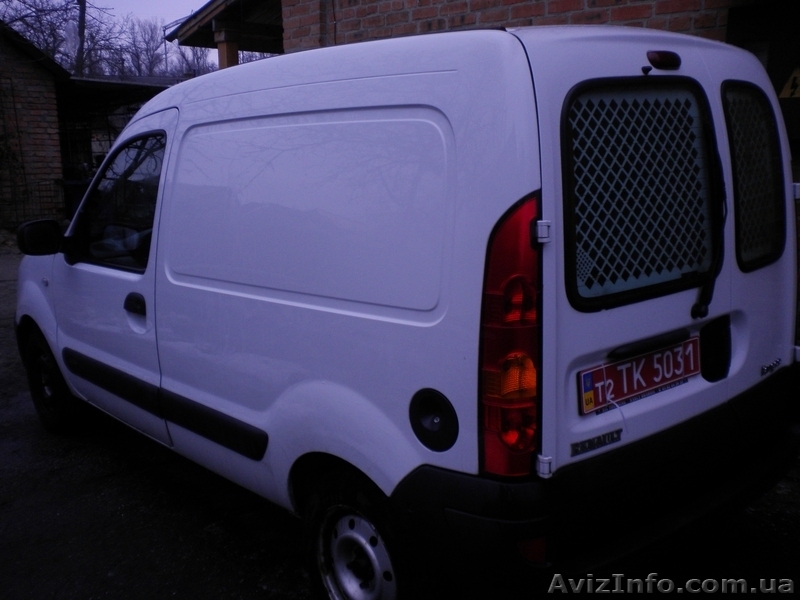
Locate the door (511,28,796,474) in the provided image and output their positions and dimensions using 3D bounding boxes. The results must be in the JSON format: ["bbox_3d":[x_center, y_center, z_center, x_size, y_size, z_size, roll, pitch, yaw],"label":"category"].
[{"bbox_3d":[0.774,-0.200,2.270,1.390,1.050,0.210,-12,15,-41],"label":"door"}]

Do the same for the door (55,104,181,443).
[{"bbox_3d":[-1.163,-0.121,3.346,0.200,1.250,1.180,-12,15,-41],"label":"door"}]

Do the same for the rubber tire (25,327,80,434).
[{"bbox_3d":[-1.824,0.438,4.293,0.175,0.576,0.576,-12,15,-41],"label":"rubber tire"}]

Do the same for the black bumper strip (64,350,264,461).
[{"bbox_3d":[-0.980,0.355,3.122,0.038,0.115,1.745,-12,15,-41],"label":"black bumper strip"}]

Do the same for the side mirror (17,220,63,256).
[{"bbox_3d":[-1.561,-0.270,3.509,0.180,0.160,0.120,-12,15,-41],"label":"side mirror"}]

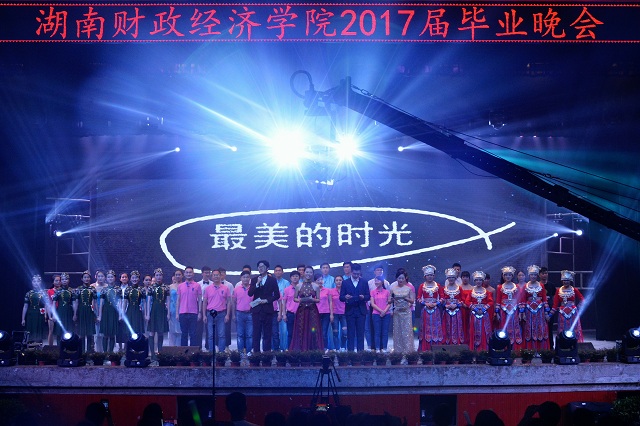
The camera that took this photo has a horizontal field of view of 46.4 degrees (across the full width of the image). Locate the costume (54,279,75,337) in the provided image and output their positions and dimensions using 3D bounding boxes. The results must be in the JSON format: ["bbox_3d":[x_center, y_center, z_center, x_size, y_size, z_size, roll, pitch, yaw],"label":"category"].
[{"bbox_3d":[-4.767,1.818,13.950,0.420,1.060,0.340,0,-3,-5],"label":"costume"}]

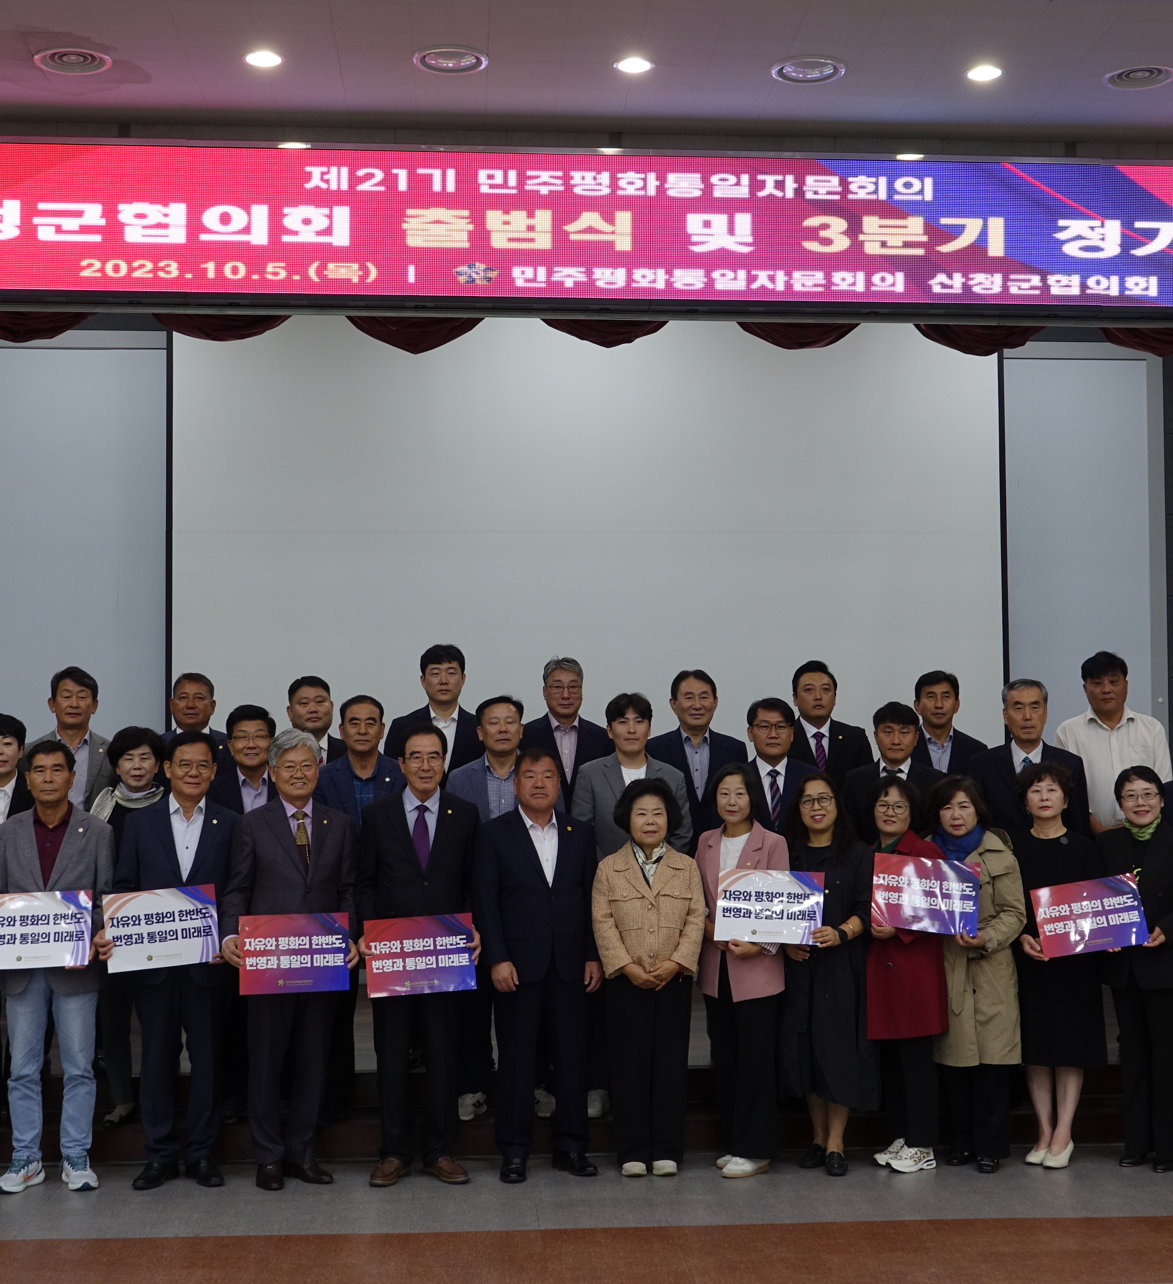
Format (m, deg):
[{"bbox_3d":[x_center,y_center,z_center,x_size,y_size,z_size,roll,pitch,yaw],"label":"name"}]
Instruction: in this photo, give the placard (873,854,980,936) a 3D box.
[{"bbox_3d":[1.330,0.989,7.530,0.415,0.294,0.030,5,-13,8],"label":"placard"}]

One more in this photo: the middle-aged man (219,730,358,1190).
[{"bbox_3d":[-1.135,1.202,7.360,0.530,1.728,0.400,0,-3,-10],"label":"middle-aged man"}]

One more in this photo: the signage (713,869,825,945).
[{"bbox_3d":[0.707,1.022,7.420,0.420,0.297,0.025,2,-13,2],"label":"signage"}]

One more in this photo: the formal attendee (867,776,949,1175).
[{"bbox_3d":[1.284,1.309,7.648,0.400,1.539,0.350,-2,-3,25],"label":"formal attendee"}]

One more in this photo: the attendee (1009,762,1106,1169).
[{"bbox_3d":[1.908,1.285,7.743,0.420,1.598,0.350,-1,-3,10],"label":"attendee"}]

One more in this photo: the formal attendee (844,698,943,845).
[{"bbox_3d":[1.295,1.107,8.103,0.480,1.707,0.320,0,-3,6],"label":"formal attendee"}]

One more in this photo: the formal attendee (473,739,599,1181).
[{"bbox_3d":[-0.188,1.253,7.620,0.500,1.669,0.340,0,-3,-6],"label":"formal attendee"}]

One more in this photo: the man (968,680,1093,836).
[{"bbox_3d":[1.885,1.062,8.192,0.520,1.804,0.330,-1,-3,9],"label":"man"}]

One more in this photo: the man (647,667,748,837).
[{"bbox_3d":[0.488,0.979,8.428,0.490,1.715,0.310,0,-3,0],"label":"man"}]

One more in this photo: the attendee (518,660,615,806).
[{"bbox_3d":[-0.082,0.958,8.440,0.520,1.782,0.330,0,-3,-2],"label":"attendee"}]

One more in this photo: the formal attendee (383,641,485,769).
[{"bbox_3d":[-0.667,0.923,8.372,0.510,1.823,0.310,0,-3,0],"label":"formal attendee"}]

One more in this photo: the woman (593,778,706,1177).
[{"bbox_3d":[0.255,1.310,7.624,0.450,1.538,0.320,0,-3,-2],"label":"woman"}]

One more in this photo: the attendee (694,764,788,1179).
[{"bbox_3d":[0.604,1.277,7.530,0.410,1.592,0.360,-1,-3,13],"label":"attendee"}]

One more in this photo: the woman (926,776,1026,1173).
[{"bbox_3d":[1.557,1.315,7.739,0.470,1.551,0.370,-1,-3,17],"label":"woman"}]

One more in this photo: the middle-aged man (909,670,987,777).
[{"bbox_3d":[1.550,0.990,8.530,0.510,1.724,0.330,0,-3,6],"label":"middle-aged man"}]

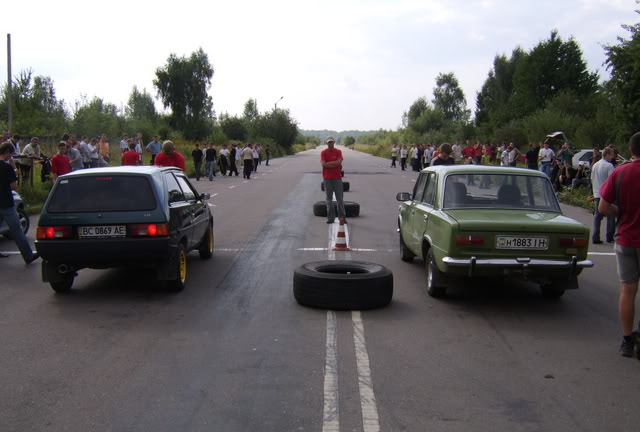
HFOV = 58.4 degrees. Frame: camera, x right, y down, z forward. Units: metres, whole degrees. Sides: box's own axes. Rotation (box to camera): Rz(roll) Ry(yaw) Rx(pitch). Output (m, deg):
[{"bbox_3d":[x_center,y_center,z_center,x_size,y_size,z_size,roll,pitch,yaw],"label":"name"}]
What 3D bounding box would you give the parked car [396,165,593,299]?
[{"bbox_3d":[2.070,0.066,7.750,1.580,1.430,3.850,0,7,1],"label":"parked car"}]

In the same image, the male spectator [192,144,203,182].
[{"bbox_3d":[-5.587,-2.411,26.200,0.500,1.720,0.360,-1,7,-11],"label":"male spectator"}]

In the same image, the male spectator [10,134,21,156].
[{"bbox_3d":[-9.764,-1.739,18.406,0.320,1.740,0.500,5,9,37],"label":"male spectator"}]

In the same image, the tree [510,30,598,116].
[{"bbox_3d":[19.921,-9.969,48.685,7.400,11.220,7.400,0,7,0],"label":"tree"}]

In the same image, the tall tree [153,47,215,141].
[{"bbox_3d":[-13.359,-10.853,56.088,6.200,10.770,6.000,0,7,0],"label":"tall tree"}]

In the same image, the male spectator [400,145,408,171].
[{"bbox_3d":[5.840,-3.980,39.606,0.500,1.730,0.340,3,8,24],"label":"male spectator"}]

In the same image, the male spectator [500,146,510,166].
[{"bbox_3d":[7.058,-1.781,21.747,0.420,1.700,0.520,4,8,26],"label":"male spectator"}]

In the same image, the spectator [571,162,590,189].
[{"bbox_3d":[8.720,-1.314,19.185,0.580,0.950,0.800,7,10,45],"label":"spectator"}]

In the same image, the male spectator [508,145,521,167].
[{"bbox_3d":[6.926,-1.717,20.407,0.520,1.750,0.340,6,9,41],"label":"male spectator"}]

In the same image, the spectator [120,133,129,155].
[{"bbox_3d":[-9.169,-2.994,27.000,0.500,1.740,0.320,-3,8,-27],"label":"spectator"}]

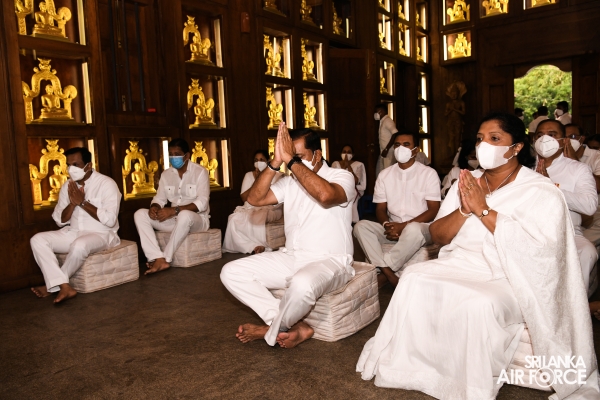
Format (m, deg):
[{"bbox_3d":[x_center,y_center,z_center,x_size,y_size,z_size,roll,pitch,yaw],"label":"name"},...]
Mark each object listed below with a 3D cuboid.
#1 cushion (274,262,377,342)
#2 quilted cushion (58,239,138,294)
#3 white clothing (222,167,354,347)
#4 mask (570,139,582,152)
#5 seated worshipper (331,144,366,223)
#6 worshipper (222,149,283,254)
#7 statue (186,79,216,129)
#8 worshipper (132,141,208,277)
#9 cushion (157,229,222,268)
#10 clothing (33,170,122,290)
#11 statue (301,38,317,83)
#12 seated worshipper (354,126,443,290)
[{"bbox_3d":[0.104,0.550,2.830,0.496,0.276,0.458,1,6,36],"label":"cushion"},{"bbox_3d":[-1.641,0.522,3.997,0.496,0.281,0.458,1,6,36],"label":"quilted cushion"},{"bbox_3d":[-0.045,0.210,2.750,0.660,0.940,0.610,3,8,41],"label":"white clothing"},{"bbox_3d":[2.270,-0.450,4.130,0.135,0.110,0.080,3,8,42],"label":"mask"},{"bbox_3d":[0.630,-0.210,6.420,0.500,0.980,0.600,0,6,20],"label":"seated worshipper"},{"bbox_3d":[-0.445,-0.020,4.970,0.540,0.980,0.660,1,7,33],"label":"worshipper"},{"bbox_3d":[-1.090,-1.042,5.446,0.224,0.552,0.468,1,6,36],"label":"statue"},{"bbox_3d":[-1.120,0.017,4.360,0.540,1.070,0.680,1,7,33],"label":"worshipper"},{"bbox_3d":[-1.061,0.432,4.745,0.496,0.281,0.458,1,6,36],"label":"cushion"},{"bbox_3d":[-1.659,0.222,3.785,0.524,0.879,0.580,0,6,29],"label":"clothing"},{"bbox_3d":[0.099,-1.919,6.997,0.224,0.561,0.468,1,6,36],"label":"statue"},{"bbox_3d":[0.730,0.030,3.600,0.640,1.070,0.680,1,7,28],"label":"seated worshipper"}]

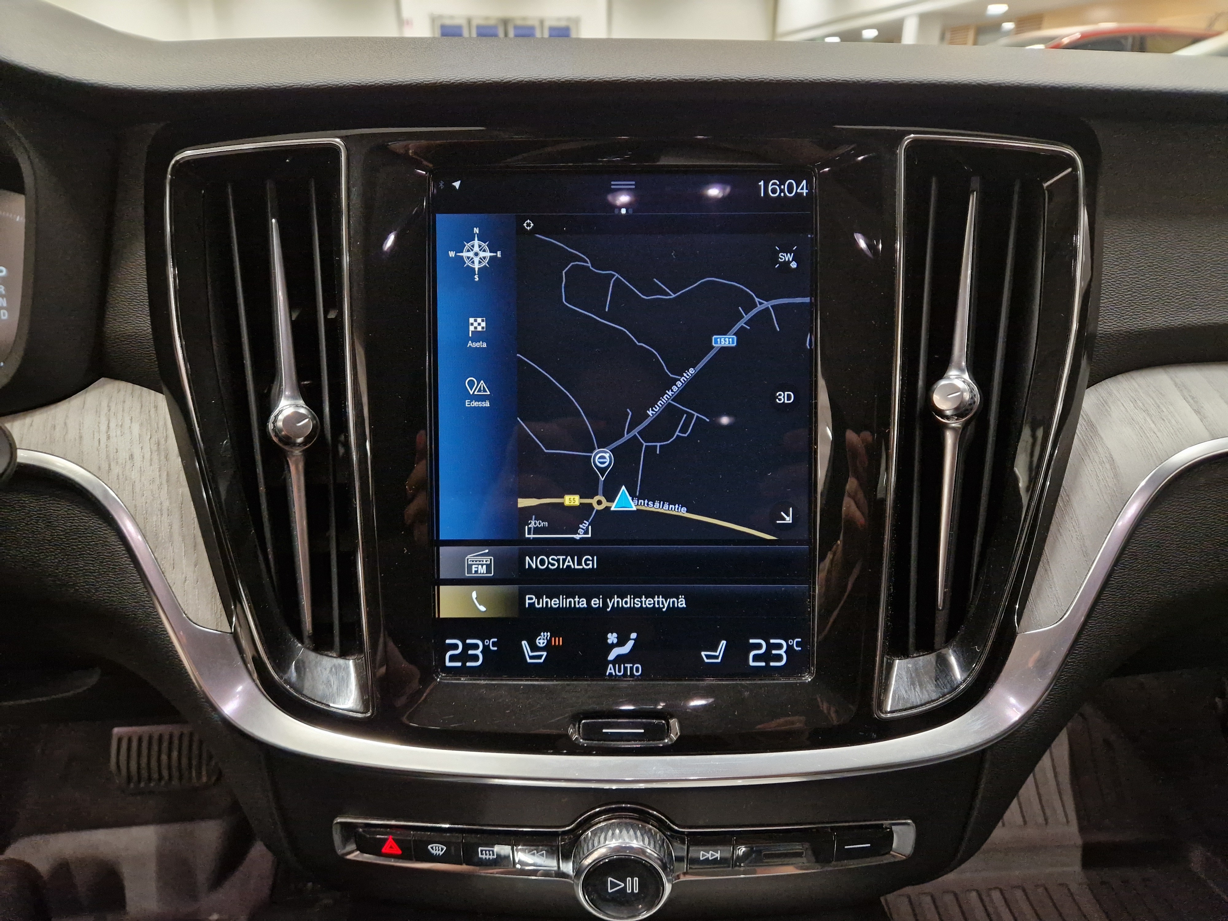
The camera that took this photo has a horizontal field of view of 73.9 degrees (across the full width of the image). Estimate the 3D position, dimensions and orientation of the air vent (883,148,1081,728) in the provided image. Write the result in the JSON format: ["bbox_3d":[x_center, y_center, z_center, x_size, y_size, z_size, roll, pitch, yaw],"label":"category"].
[{"bbox_3d":[0.131,-0.012,0.304,0.073,0.204,0.030,0,2,-2],"label":"air vent"}]

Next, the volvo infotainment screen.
[{"bbox_3d":[0.003,-0.012,0.297,0.136,0.181,0.012,0,2,0],"label":"volvo infotainment screen"}]

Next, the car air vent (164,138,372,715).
[{"bbox_3d":[-0.122,-0.012,0.302,0.073,0.204,0.026,0,2,2],"label":"car air vent"}]

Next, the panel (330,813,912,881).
[{"bbox_3d":[0.003,0.140,0.312,0.214,0.029,0.022,0,19,0],"label":"panel"}]

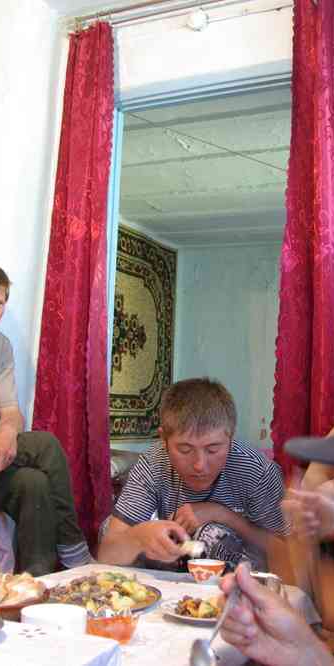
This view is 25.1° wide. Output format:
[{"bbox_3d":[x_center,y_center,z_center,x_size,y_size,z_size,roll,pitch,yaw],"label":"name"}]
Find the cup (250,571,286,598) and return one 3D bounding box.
[{"bbox_3d":[0.204,0.533,1.573,0.090,0.058,0.090,1,-8,0],"label":"cup"}]

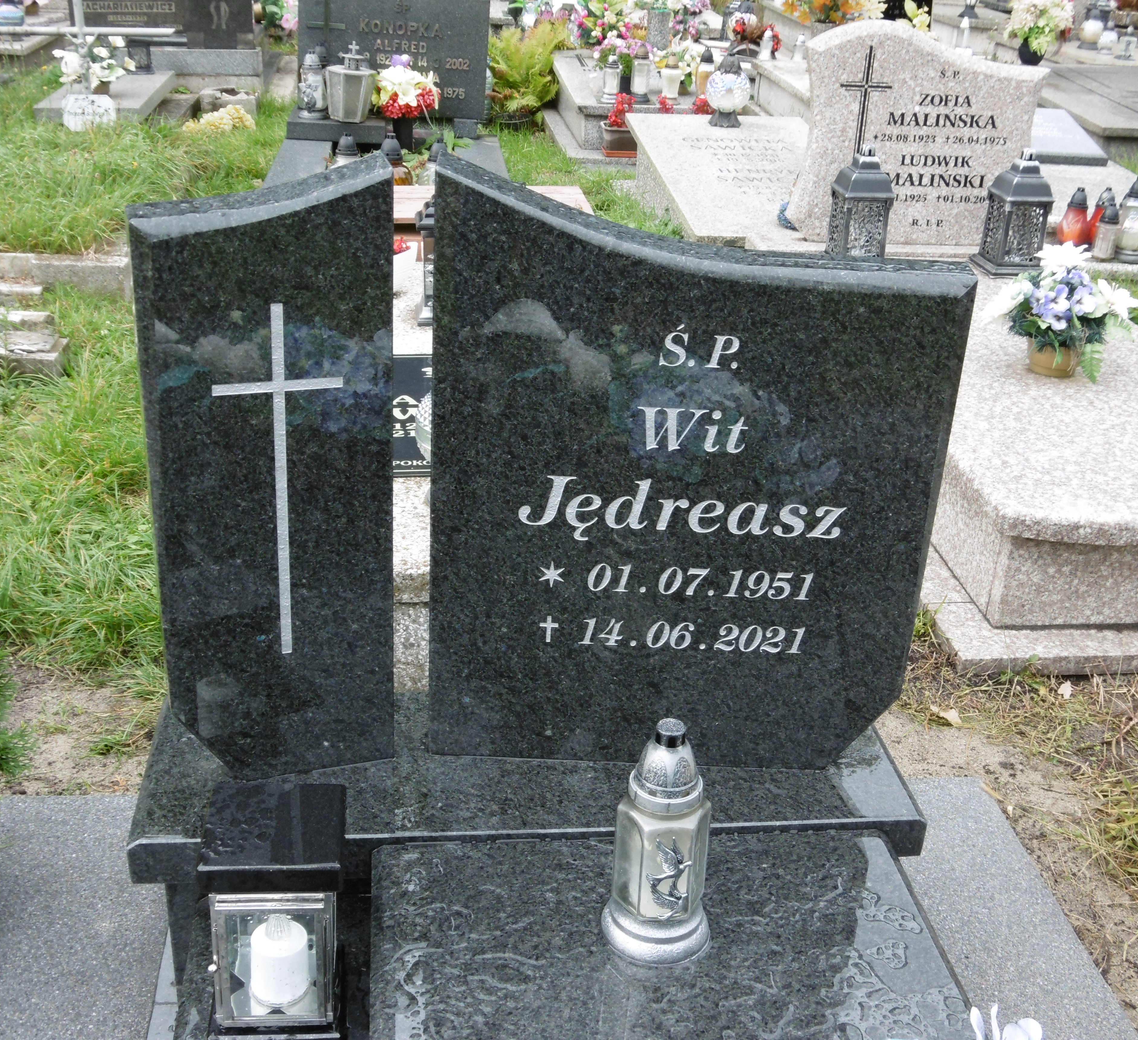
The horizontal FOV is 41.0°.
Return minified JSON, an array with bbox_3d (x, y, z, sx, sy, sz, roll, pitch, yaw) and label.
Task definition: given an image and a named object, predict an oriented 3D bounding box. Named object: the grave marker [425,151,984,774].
[{"bbox_3d":[0.146,-0.048,1.915,0.625,0.783,0.090,3,25,-1],"label":"grave marker"}]

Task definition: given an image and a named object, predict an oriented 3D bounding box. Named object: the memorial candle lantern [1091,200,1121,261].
[{"bbox_3d":[1.882,-1.012,5.305,0.085,0.190,0.085,0,25,-7],"label":"memorial candle lantern"}]

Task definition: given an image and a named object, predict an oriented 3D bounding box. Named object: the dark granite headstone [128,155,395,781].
[{"bbox_3d":[-0.348,-0.037,1.780,0.277,0.768,0.073,-6,28,-19],"label":"dark granite headstone"}]

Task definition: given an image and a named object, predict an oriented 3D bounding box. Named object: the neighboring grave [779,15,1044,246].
[{"bbox_3d":[0.970,-1.079,4.276,0.695,0.597,0.090,0,27,-7],"label":"neighboring grave"}]

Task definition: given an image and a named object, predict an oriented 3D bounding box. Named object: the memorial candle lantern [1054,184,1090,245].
[{"bbox_3d":[1.746,-1.048,5.224,0.108,0.194,0.108,0,27,-7],"label":"memorial candle lantern"}]

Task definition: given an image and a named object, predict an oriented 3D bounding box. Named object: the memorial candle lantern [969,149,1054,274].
[{"bbox_3d":[1.277,-0.877,4.300,0.180,0.345,0.180,0,25,-7],"label":"memorial candle lantern"}]

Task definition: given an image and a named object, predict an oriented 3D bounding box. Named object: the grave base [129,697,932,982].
[{"bbox_3d":[-0.061,0.418,2.091,1.000,0.230,0.335,0,25,-7],"label":"grave base"}]

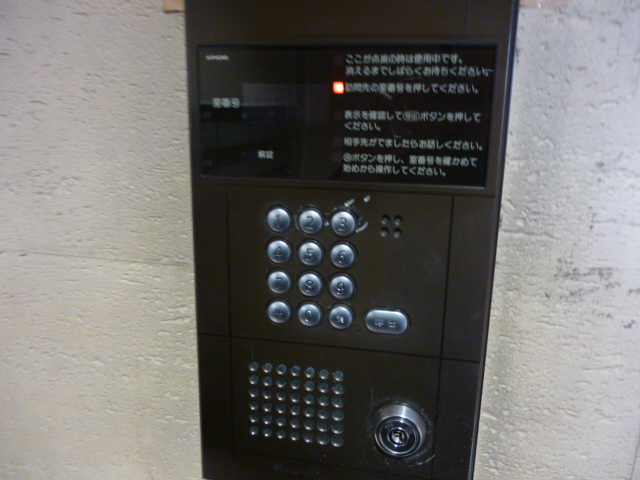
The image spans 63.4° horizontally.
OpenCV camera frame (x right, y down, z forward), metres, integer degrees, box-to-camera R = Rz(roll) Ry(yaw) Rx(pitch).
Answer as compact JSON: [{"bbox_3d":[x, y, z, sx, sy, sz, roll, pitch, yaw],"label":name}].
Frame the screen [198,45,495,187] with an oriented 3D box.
[{"bbox_3d":[0.012,-0.078,0.327,0.183,0.083,0.012,3,13,10],"label":"screen"}]

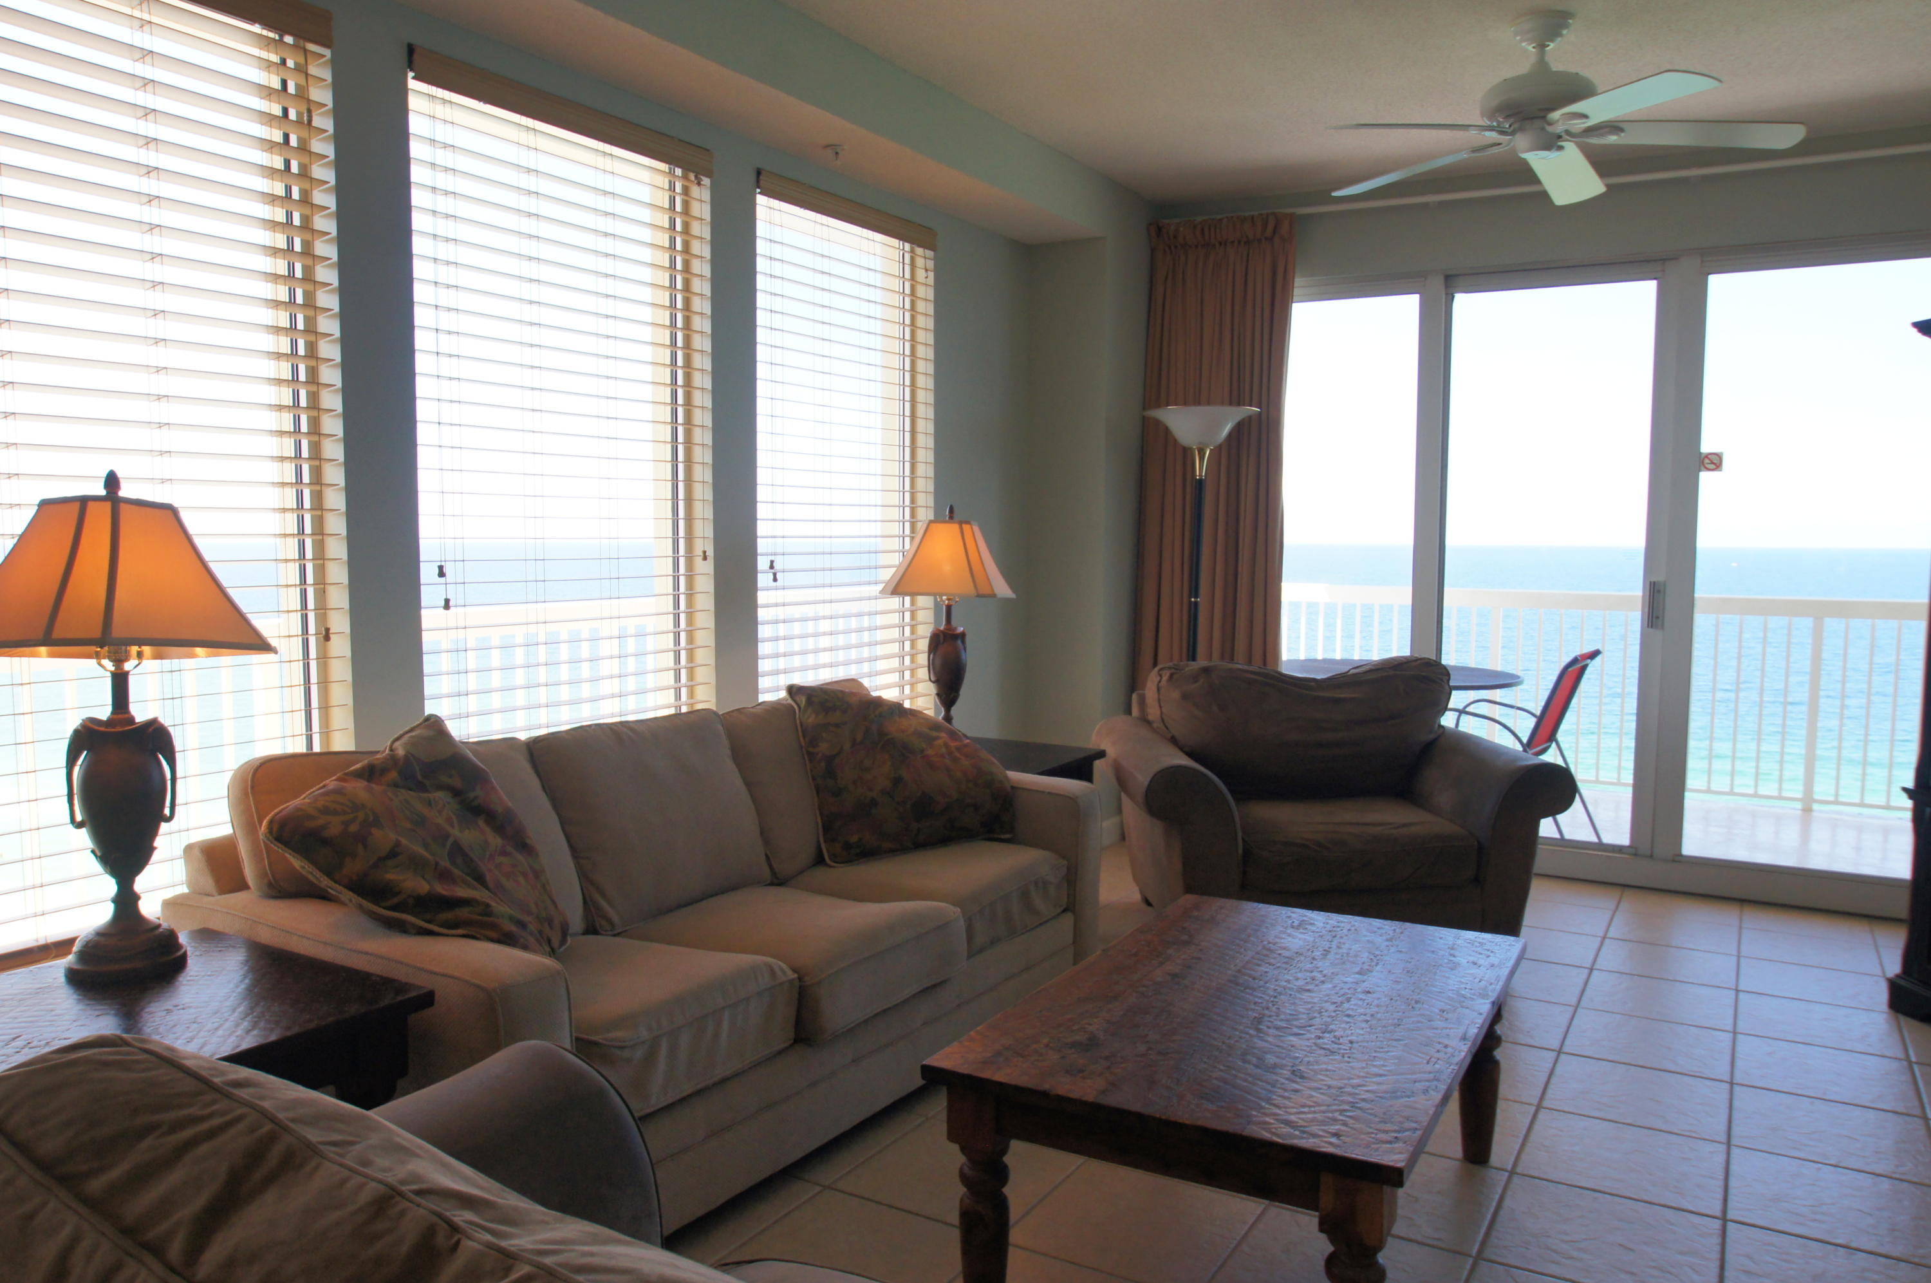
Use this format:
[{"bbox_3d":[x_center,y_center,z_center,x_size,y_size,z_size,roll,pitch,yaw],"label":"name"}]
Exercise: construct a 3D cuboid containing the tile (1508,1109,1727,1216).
[{"bbox_3d":[1.339,1.058,2.619,0.358,0.012,0.354,2,5,32],"label":"tile"}]

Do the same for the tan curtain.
[{"bbox_3d":[1.020,-0.439,5.348,0.630,2.526,0.150,2,5,32],"label":"tan curtain"}]

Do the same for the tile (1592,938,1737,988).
[{"bbox_3d":[2.096,0.966,3.840,0.358,0.012,0.354,2,5,32],"label":"tile"}]

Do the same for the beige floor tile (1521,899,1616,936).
[{"bbox_3d":[2.164,1.014,4.747,0.392,0.010,0.392,3,5,32],"label":"beige floor tile"}]

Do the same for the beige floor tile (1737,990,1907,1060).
[{"bbox_3d":[2.424,1.095,3.657,0.392,0.010,0.392,3,5,32],"label":"beige floor tile"}]

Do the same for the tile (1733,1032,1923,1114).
[{"bbox_3d":[2.027,1.024,3.038,0.358,0.012,0.354,2,5,32],"label":"tile"}]

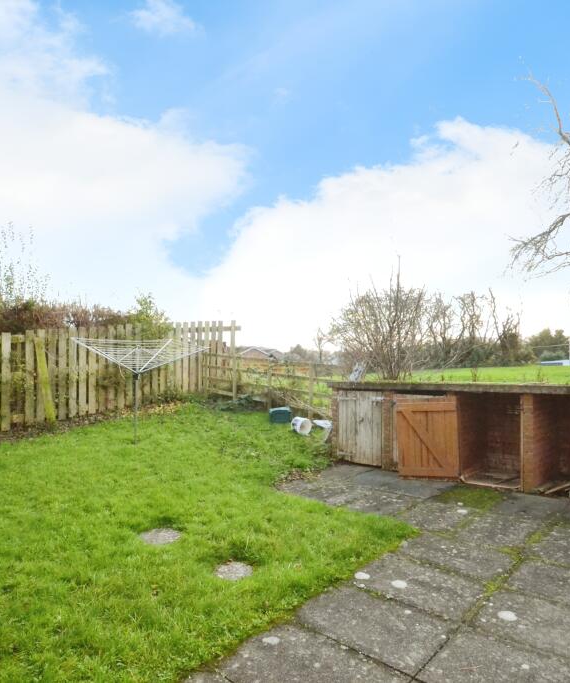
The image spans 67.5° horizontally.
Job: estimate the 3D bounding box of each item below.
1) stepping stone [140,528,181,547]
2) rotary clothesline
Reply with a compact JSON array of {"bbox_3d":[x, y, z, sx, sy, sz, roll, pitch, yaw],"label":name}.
[{"bbox_3d":[-1.135,1.800,3.880,0.390,0.050,0.380,0,0,0],"label":"stepping stone"},{"bbox_3d":[-2.620,0.920,7.550,1.900,1.820,1.900,1,1,-34],"label":"rotary clothesline"}]

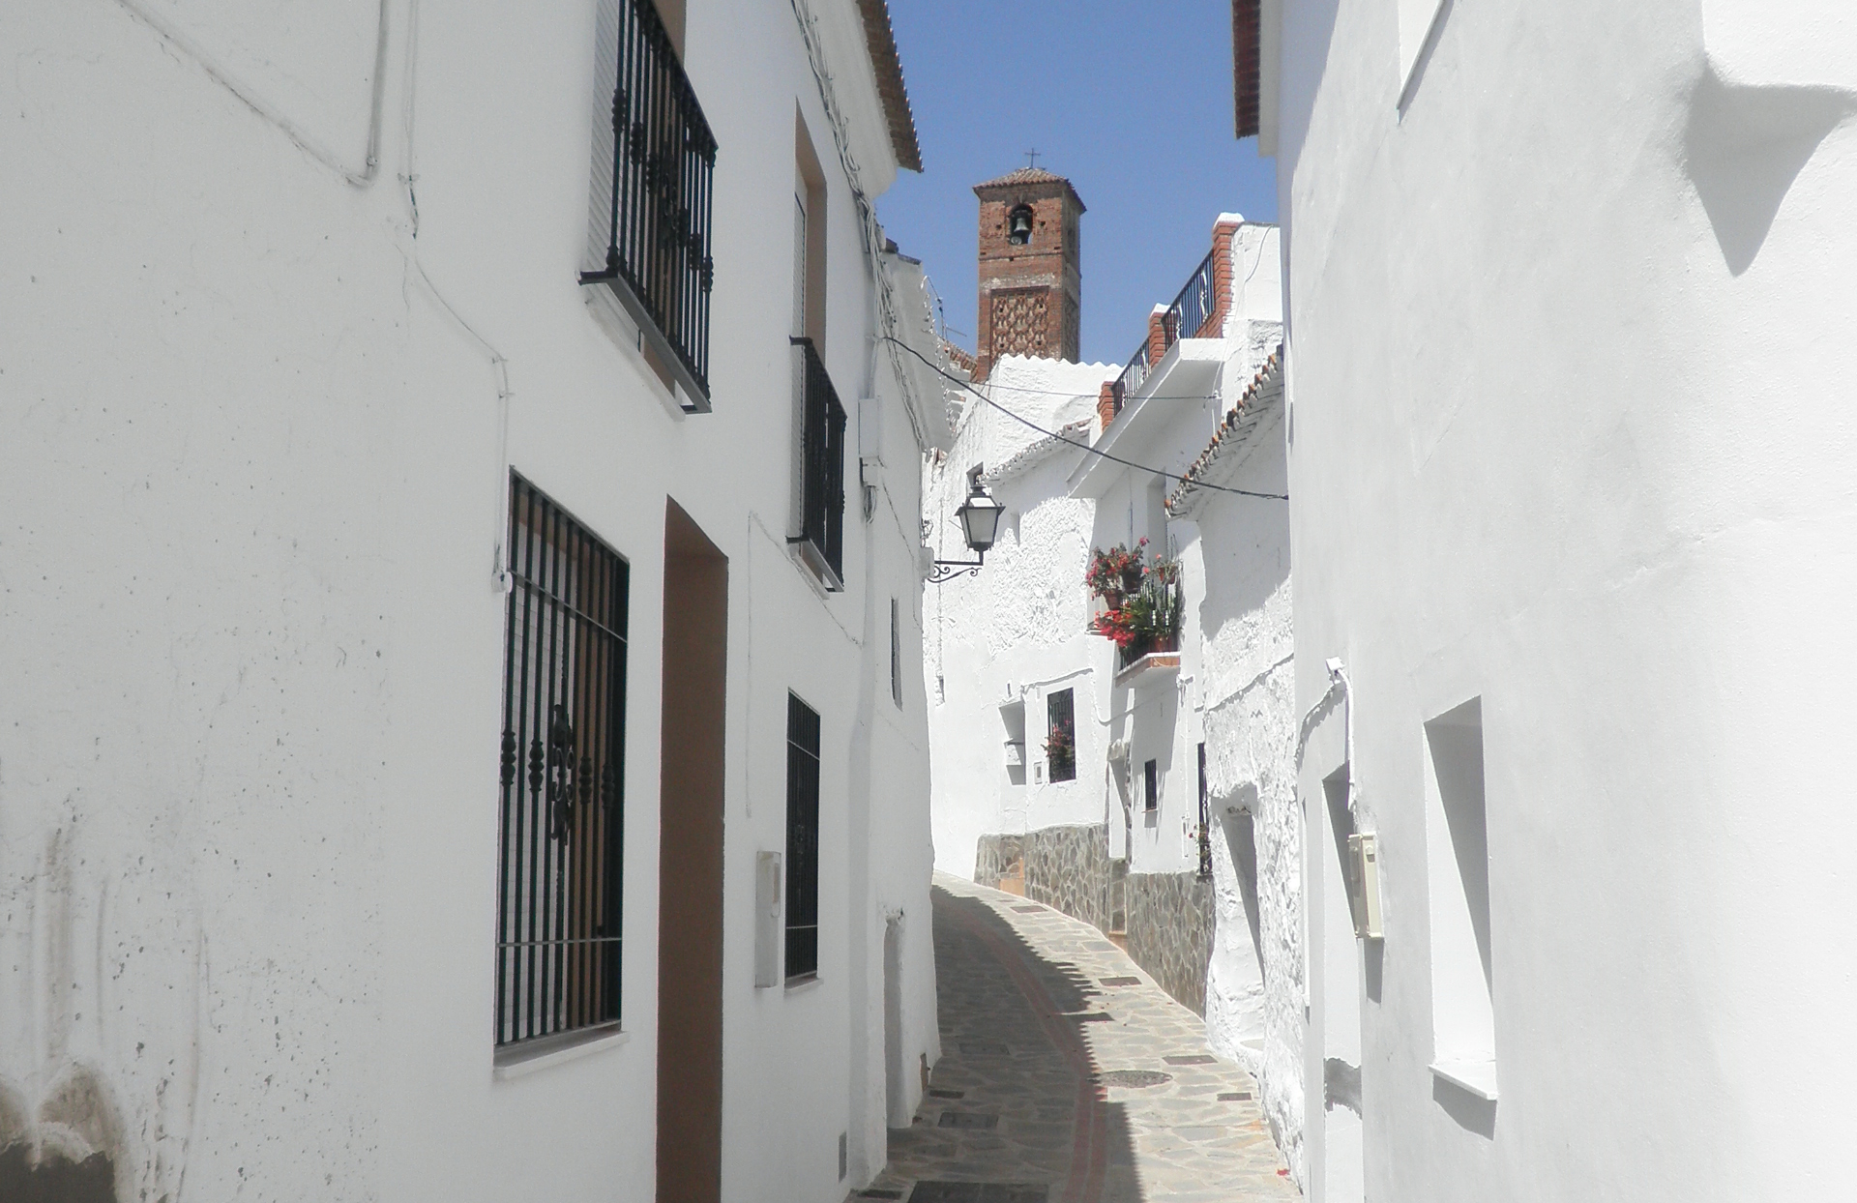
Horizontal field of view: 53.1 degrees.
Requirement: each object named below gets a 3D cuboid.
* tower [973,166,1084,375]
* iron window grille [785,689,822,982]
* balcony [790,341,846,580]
[{"bbox_3d":[3.640,-8.877,65.335,3.300,12.500,3.200,-3,-10,14],"label":"tower"},{"bbox_3d":[-0.621,1.188,9.369,0.052,1.370,1.183,-1,-10,4],"label":"iron window grille"},{"bbox_3d":[-0.563,-0.676,9.789,0.123,1.020,1.534,-1,-10,4],"label":"balcony"}]

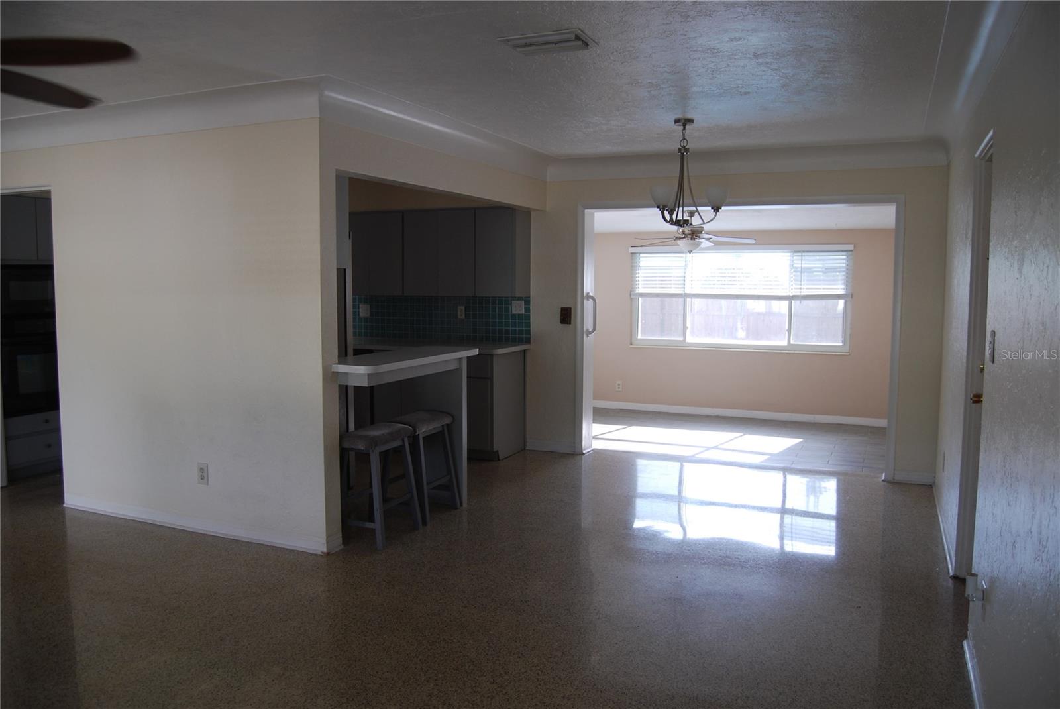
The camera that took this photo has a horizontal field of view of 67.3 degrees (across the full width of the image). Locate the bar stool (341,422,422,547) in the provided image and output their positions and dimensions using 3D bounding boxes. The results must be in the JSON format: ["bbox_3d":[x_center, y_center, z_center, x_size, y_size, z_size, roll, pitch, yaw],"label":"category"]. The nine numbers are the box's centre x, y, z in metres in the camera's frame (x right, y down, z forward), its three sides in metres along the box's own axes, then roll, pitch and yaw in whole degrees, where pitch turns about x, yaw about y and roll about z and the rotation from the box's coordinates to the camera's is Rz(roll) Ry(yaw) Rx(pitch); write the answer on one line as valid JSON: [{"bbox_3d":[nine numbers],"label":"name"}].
[{"bbox_3d":[-0.860,0.728,4.496,0.340,0.625,0.450,3,6,24],"label":"bar stool"}]

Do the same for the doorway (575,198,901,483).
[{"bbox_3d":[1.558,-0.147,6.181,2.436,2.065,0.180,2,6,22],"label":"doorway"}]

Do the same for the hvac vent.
[{"bbox_3d":[0.072,-1.247,3.188,0.350,0.025,0.230,3,6,24],"label":"hvac vent"}]

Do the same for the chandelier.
[{"bbox_3d":[0.922,-1.055,4.749,0.500,0.700,0.500,3,6,24],"label":"chandelier"}]

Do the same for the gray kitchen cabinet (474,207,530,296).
[{"bbox_3d":[-0.234,-0.845,6.604,0.387,0.720,0.300,3,6,24],"label":"gray kitchen cabinet"}]

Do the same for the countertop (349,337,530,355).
[{"bbox_3d":[-1.027,-0.078,6.847,1.925,0.040,0.640,3,6,24],"label":"countertop"}]

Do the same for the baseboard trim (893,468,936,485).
[{"bbox_3d":[2.774,0.893,5.700,0.265,0.095,0.020,2,6,22],"label":"baseboard trim"}]

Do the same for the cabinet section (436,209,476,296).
[{"bbox_3d":[-0.578,-0.883,6.949,0.377,0.744,0.311,3,6,25],"label":"cabinet section"}]

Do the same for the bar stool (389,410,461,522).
[{"bbox_3d":[-0.700,0.683,4.970,0.340,0.625,0.450,3,6,24],"label":"bar stool"}]

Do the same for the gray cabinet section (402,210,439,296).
[{"bbox_3d":[-0.903,-0.898,7.098,0.348,0.744,0.311,3,6,25],"label":"gray cabinet section"}]

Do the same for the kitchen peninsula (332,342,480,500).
[{"bbox_3d":[-0.780,0.506,4.774,0.440,1.015,1.200,3,6,24],"label":"kitchen peninsula"}]

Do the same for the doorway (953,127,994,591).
[{"bbox_3d":[2.001,0.119,3.461,0.130,2.058,0.826,3,6,24],"label":"doorway"}]

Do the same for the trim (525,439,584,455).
[{"bbox_3d":[0.182,0.781,6.738,0.463,0.100,0.020,2,6,22],"label":"trim"}]

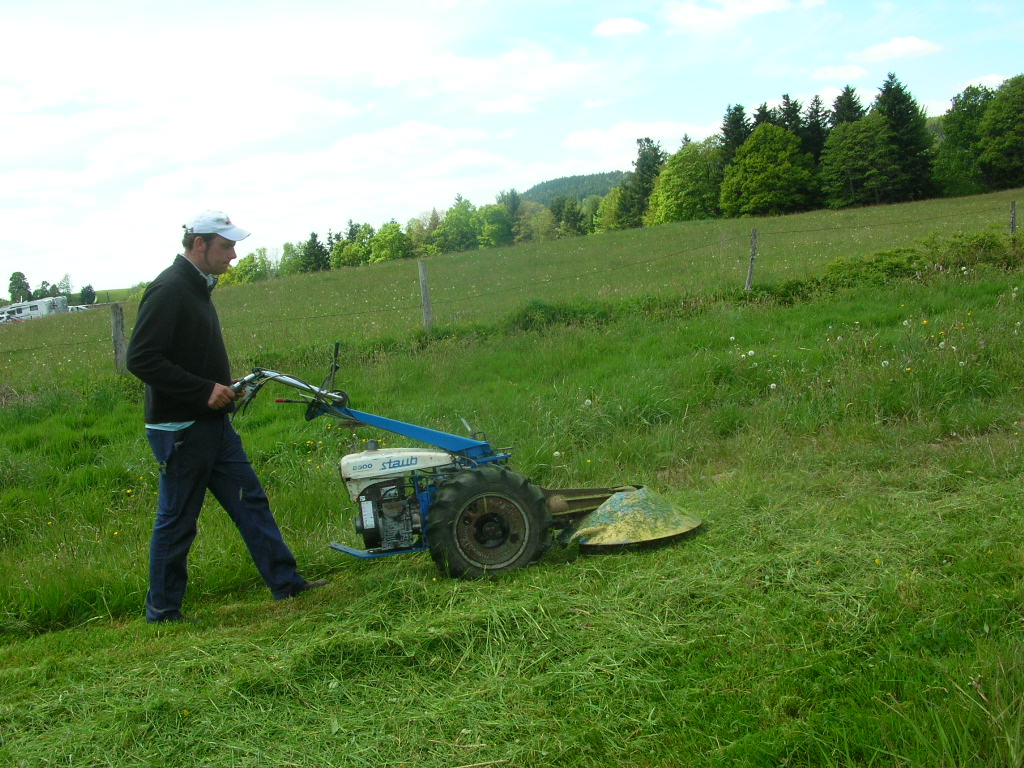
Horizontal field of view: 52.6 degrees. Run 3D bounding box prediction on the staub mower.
[{"bbox_3d":[-0.231,0.280,4.400,1.982,0.993,0.660,-6,6,6],"label":"staub mower"}]

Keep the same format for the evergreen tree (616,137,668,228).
[{"bbox_3d":[14.494,-22.380,115.000,5.200,10.000,5.200,-5,7,0],"label":"evergreen tree"}]

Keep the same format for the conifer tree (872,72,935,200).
[{"bbox_3d":[37.811,-23.807,100.000,6.400,12.200,6.400,-5,7,0],"label":"conifer tree"}]

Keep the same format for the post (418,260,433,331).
[{"bbox_3d":[-1.295,-1.317,15.500,0.110,1.070,0.110,-6,5,0],"label":"post"}]

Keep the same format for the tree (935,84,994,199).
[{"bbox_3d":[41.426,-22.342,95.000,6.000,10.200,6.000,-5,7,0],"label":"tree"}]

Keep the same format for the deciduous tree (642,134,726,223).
[{"bbox_3d":[15.919,-18.672,95.000,6.942,7.913,6.942,-3,5,0],"label":"deciduous tree"}]

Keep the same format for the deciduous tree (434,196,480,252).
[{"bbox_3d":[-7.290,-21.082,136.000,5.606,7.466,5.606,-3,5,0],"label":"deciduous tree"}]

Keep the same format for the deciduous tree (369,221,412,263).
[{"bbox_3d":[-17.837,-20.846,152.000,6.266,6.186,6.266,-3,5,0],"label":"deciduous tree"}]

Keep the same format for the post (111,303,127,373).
[{"bbox_3d":[-5.000,-0.555,13.200,0.130,0.960,0.130,-1,7,0],"label":"post"}]

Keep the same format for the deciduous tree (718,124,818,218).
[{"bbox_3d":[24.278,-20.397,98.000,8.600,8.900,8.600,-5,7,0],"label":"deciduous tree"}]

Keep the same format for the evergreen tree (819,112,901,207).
[{"bbox_3d":[29.870,-19.297,89.000,6.837,7.918,6.837,-3,5,0],"label":"evergreen tree"}]

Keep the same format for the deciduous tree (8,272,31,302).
[{"bbox_3d":[-83.241,-15.634,175.000,3.607,6.294,3.607,-3,5,0],"label":"deciduous tree"}]

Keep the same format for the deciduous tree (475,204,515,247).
[{"bbox_3d":[-3.042,-27.555,180.000,6.800,7.300,6.800,-5,7,0],"label":"deciduous tree"}]

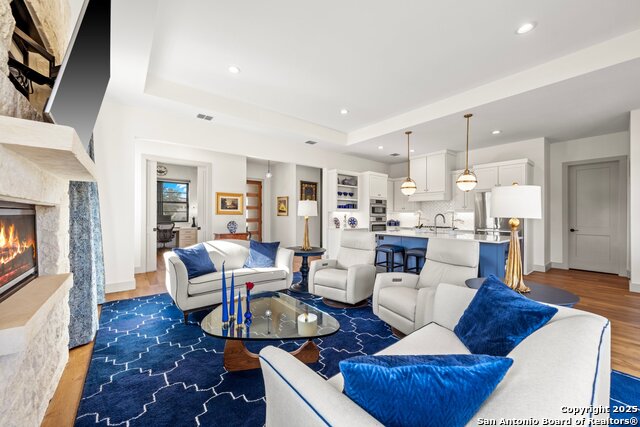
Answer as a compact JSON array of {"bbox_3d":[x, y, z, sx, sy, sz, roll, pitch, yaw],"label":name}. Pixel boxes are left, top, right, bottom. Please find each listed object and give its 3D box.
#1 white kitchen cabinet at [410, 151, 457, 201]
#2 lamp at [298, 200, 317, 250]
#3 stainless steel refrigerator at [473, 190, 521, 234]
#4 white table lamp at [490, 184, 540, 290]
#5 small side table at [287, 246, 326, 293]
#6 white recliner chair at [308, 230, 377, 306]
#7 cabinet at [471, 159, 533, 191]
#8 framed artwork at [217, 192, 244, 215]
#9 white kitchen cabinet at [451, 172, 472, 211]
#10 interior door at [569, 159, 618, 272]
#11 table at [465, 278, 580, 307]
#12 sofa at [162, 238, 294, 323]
[{"bbox_3d":[3.291,-1.042,7.371,0.500,1.360,1.160,0,0,-38],"label":"white kitchen cabinet"},{"bbox_3d":[-0.230,0.190,4.350,0.345,0.865,0.345,0,0,0],"label":"lamp"},{"bbox_3d":[4.302,0.424,5.891,0.700,1.800,0.920,0,0,-38],"label":"stainless steel refrigerator"},{"bbox_3d":[1.634,0.192,2.085,0.340,0.886,0.340,0,0,-38],"label":"white table lamp"},{"bbox_3d":[-0.248,0.970,4.280,0.710,0.700,0.710,0,0,0],"label":"small side table"},{"bbox_3d":[0.413,0.804,3.859,0.790,1.020,0.850,0,0,41],"label":"white recliner chair"},{"bbox_3d":[4.385,-0.865,5.950,0.740,0.610,1.040,0,0,-39],"label":"cabinet"},{"bbox_3d":[-2.392,-0.258,6.689,0.735,0.600,0.040,0,0,-39],"label":"framed artwork"},{"bbox_3d":[3.987,-0.615,6.742,0.370,1.110,0.680,0,0,-39],"label":"white kitchen cabinet"},{"bbox_3d":[6.335,0.109,5.784,0.050,2.440,0.770,0,0,-38],"label":"interior door"},{"bbox_3d":[1.632,0.975,2.076,0.720,0.680,0.720,0,0,-38],"label":"table"},{"bbox_3d":[-1.287,0.870,3.697,1.660,0.880,0.920,0,0,-38],"label":"sofa"}]

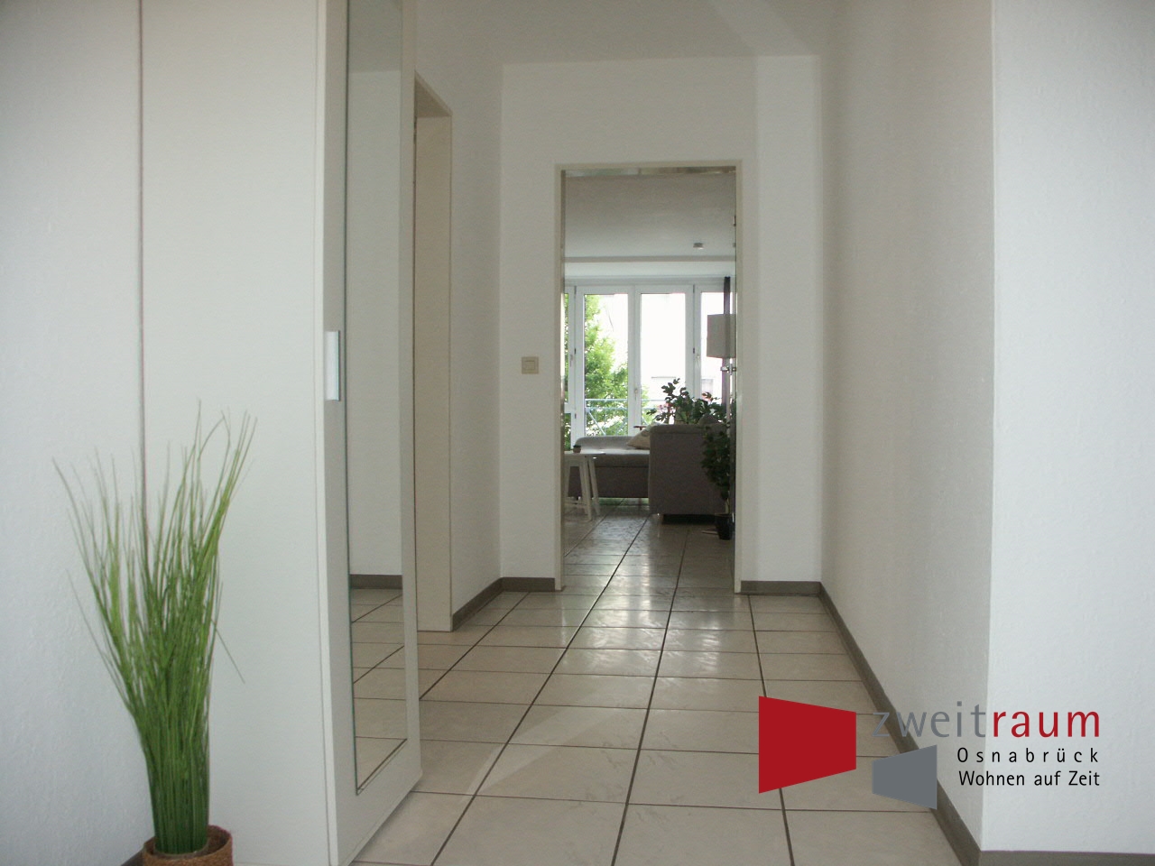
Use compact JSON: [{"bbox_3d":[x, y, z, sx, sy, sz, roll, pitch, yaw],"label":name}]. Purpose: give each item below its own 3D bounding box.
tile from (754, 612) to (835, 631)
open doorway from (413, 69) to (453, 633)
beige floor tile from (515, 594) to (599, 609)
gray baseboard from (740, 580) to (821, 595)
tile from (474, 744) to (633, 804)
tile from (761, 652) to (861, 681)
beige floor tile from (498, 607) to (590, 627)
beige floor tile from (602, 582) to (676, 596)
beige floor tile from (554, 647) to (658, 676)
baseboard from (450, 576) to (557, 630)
[{"bbox_3d":[0.850,0.762,3.694,0.303,0.010,0.327,0,1,8],"label":"tile"},{"bbox_3d":[-0.628,-0.222,3.188,0.165,2.004,0.870,0,1,8],"label":"open doorway"},{"bbox_3d":[-0.085,0.752,4.159,0.333,0.010,0.327,0,1,8],"label":"beige floor tile"},{"bbox_3d":[0.919,0.705,4.244,0.350,0.070,0.012,0,1,8],"label":"gray baseboard"},{"bbox_3d":[-0.035,0.801,2.197,0.333,0.010,0.327,0,1,8],"label":"tile"},{"bbox_3d":[0.765,0.784,3.089,0.308,0.010,0.326,0,1,8],"label":"tile"},{"bbox_3d":[-0.131,0.763,3.844,0.333,0.010,0.328,0,1,8],"label":"beige floor tile"},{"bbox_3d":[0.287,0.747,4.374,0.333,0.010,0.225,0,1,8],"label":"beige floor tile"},{"bbox_3d":[0.106,0.775,3.152,0.333,0.010,0.328,0,1,8],"label":"beige floor tile"},{"bbox_3d":[-0.294,0.731,4.025,0.264,0.062,0.852,0,1,8],"label":"baseboard"}]

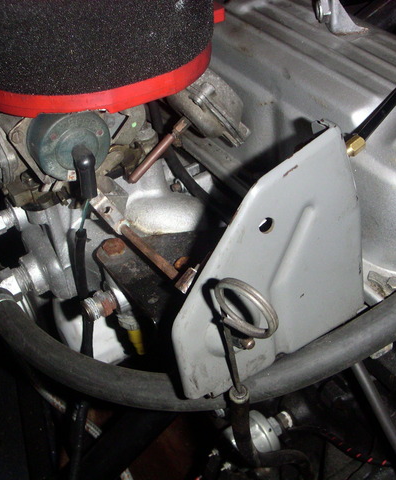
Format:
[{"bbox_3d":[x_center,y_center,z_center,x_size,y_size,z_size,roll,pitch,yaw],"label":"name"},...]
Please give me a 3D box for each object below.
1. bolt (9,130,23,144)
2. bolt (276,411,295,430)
[{"bbox_3d":[-0.135,-0.077,0.525,0.009,0.009,0.005,-23,48,-25],"label":"bolt"},{"bbox_3d":[0.072,0.149,0.580,0.012,0.015,0.015,-14,47,-24],"label":"bolt"}]

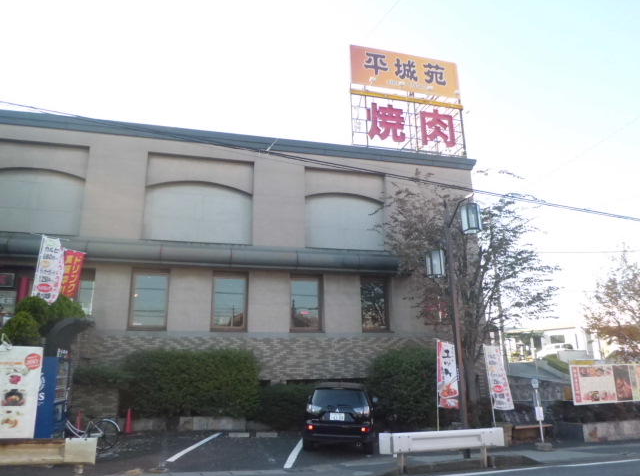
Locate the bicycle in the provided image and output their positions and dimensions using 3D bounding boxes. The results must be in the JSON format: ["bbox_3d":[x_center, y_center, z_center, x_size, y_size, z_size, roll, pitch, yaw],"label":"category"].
[{"bbox_3d":[-5.726,4.516,11.419,1.780,1.040,0.550,3,-16,-13],"label":"bicycle"}]

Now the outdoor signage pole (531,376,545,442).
[{"bbox_3d":[5.719,4.511,12.549,0.300,1.720,0.200,3,-16,-13],"label":"outdoor signage pole"}]

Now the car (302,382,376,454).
[{"bbox_3d":[0.537,4.972,13.632,1.820,1.680,4.640,-2,-16,3],"label":"car"}]

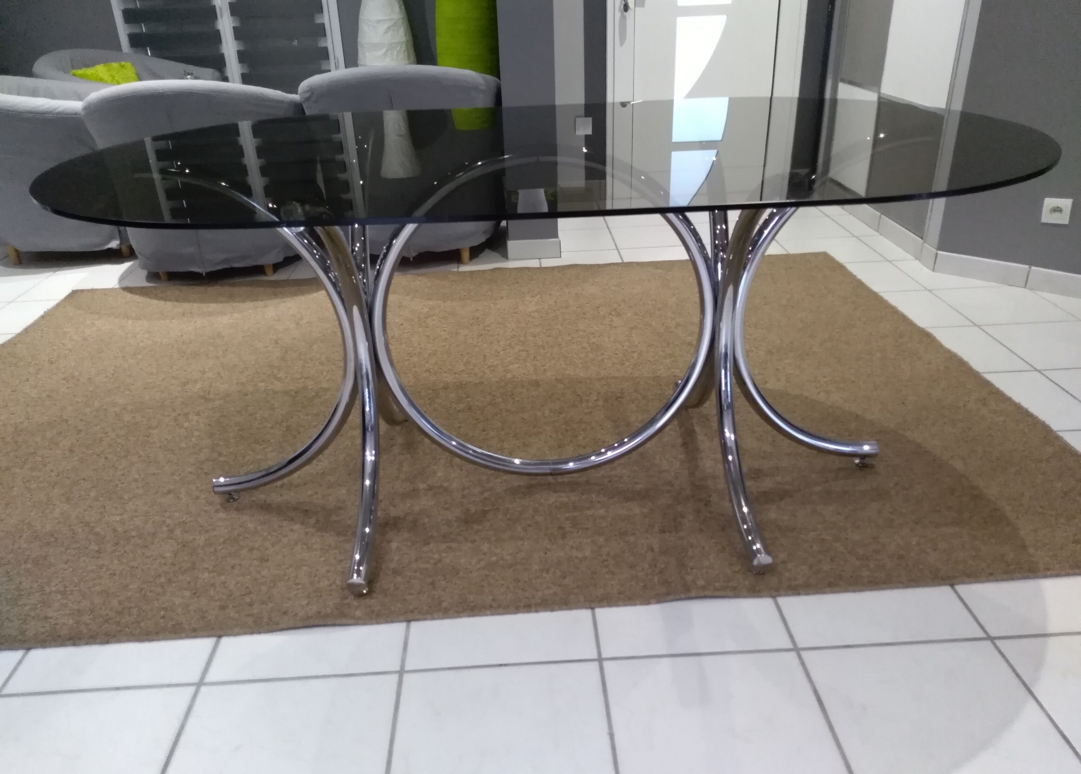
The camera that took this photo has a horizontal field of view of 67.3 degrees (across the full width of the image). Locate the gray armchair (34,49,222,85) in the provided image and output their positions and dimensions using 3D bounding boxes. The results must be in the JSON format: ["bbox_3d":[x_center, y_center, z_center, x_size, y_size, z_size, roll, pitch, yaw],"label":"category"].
[{"bbox_3d":[-2.151,-1.397,4.354,0.710,0.760,0.790,1,27,6],"label":"gray armchair"}]

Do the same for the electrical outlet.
[{"bbox_3d":[1.717,-0.583,2.697,0.080,0.081,0.015,20,34,36],"label":"electrical outlet"}]

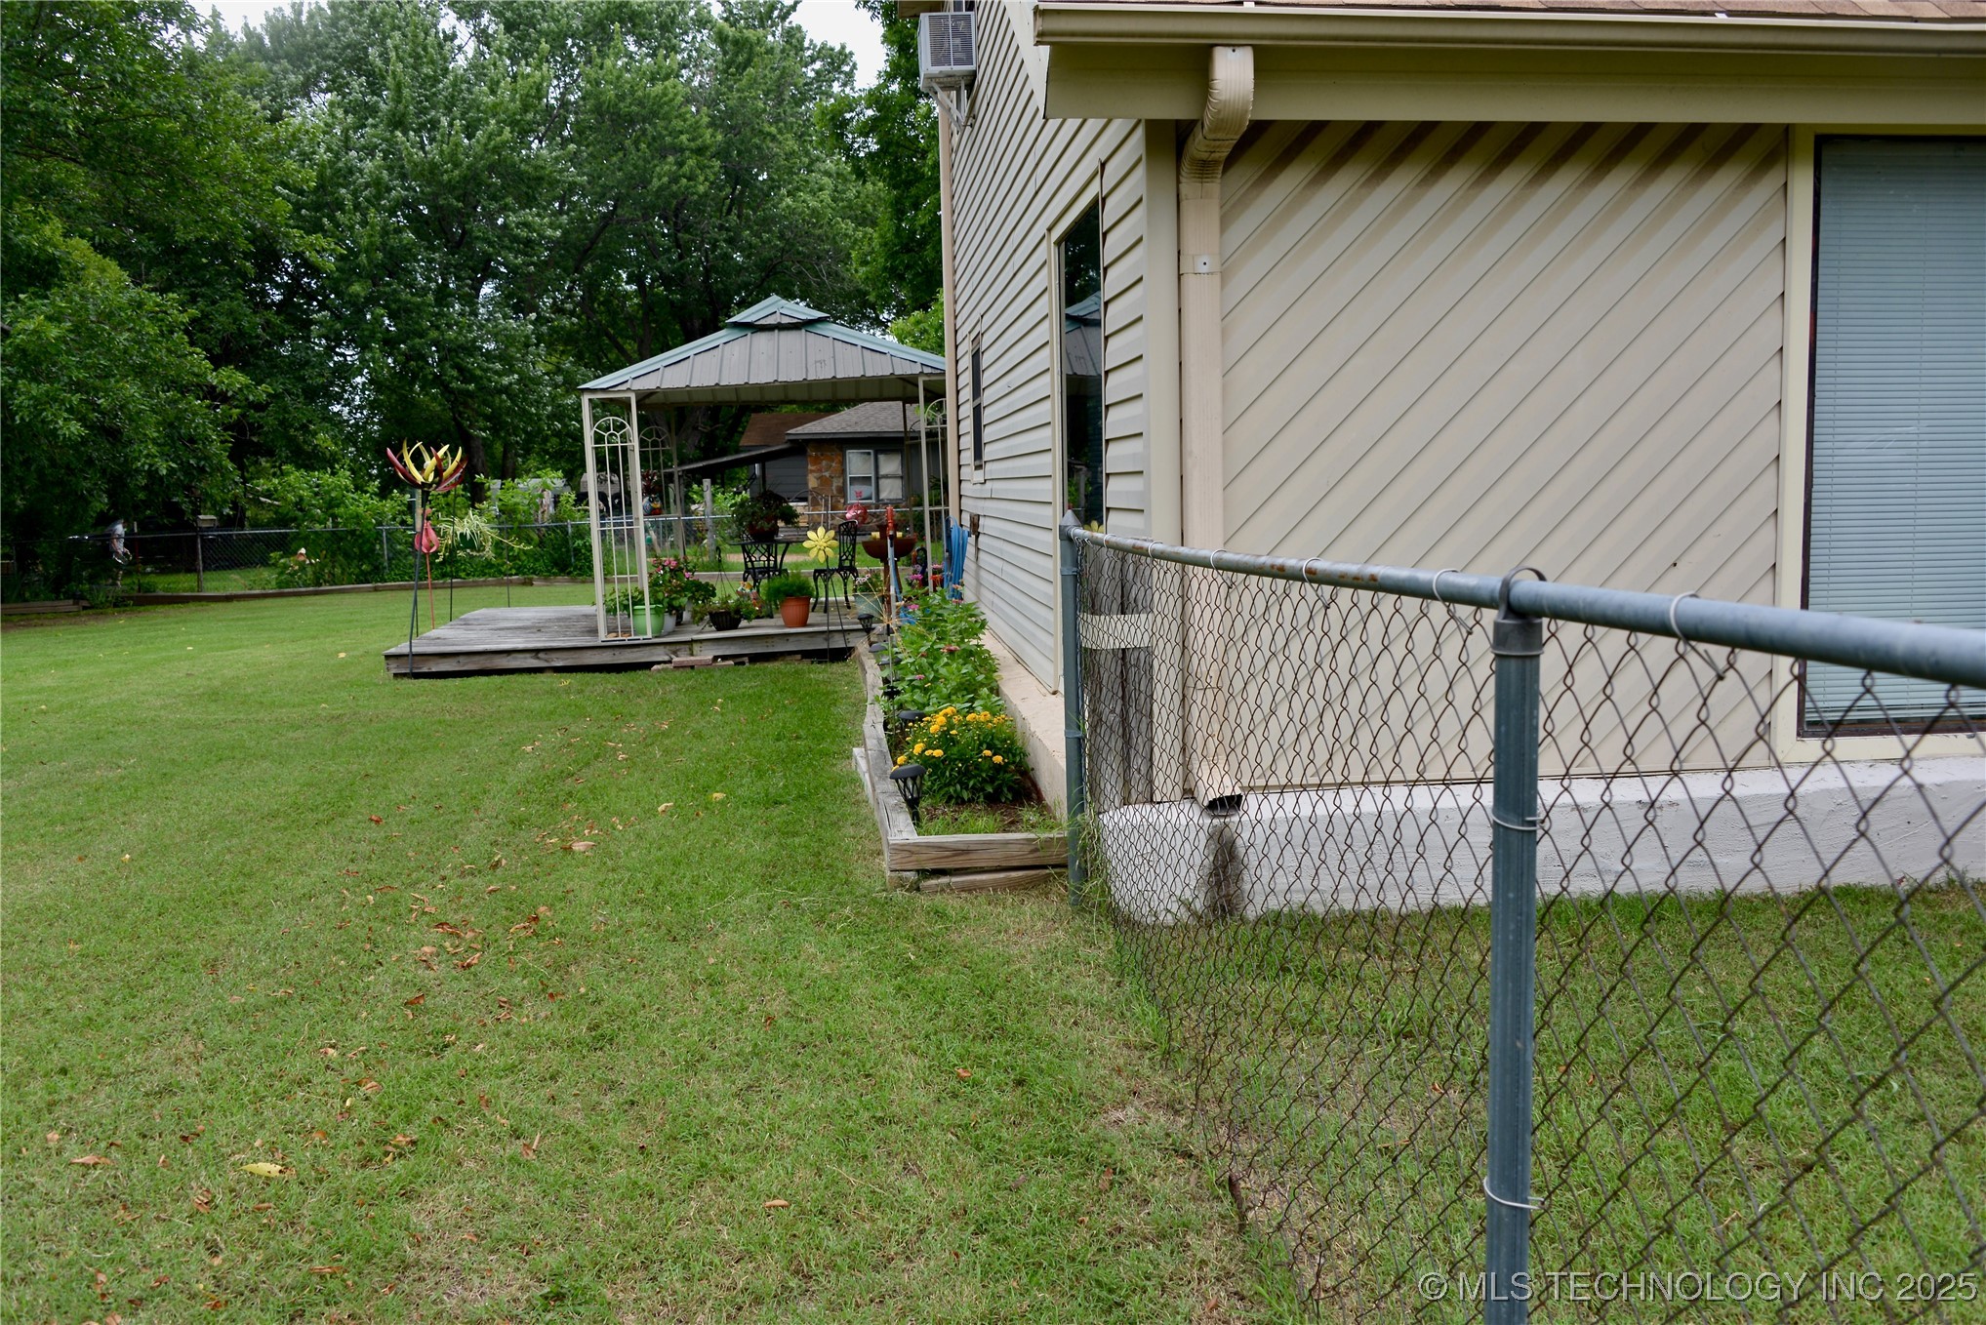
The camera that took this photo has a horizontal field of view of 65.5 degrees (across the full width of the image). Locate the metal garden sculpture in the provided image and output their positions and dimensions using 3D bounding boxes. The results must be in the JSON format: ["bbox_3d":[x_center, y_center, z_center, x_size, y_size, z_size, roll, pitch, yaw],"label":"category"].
[{"bbox_3d":[-4.627,-0.847,12.605,0.679,1.873,0.645,-2,7,-5],"label":"metal garden sculpture"}]

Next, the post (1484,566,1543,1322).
[{"bbox_3d":[0.521,0.492,1.567,0.046,1.170,0.046,-2,7,-5],"label":"post"}]

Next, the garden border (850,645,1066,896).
[{"bbox_3d":[-0.367,0.269,8.588,0.675,0.165,7.049,-2,7,-5],"label":"garden border"}]

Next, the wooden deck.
[{"bbox_3d":[-2.864,-0.375,15.319,4.920,0.187,4.674,-3,7,-7],"label":"wooden deck"}]

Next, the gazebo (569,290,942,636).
[{"bbox_3d":[-1.928,-1.918,14.521,3.306,2.996,3.346,-3,7,-5],"label":"gazebo"}]

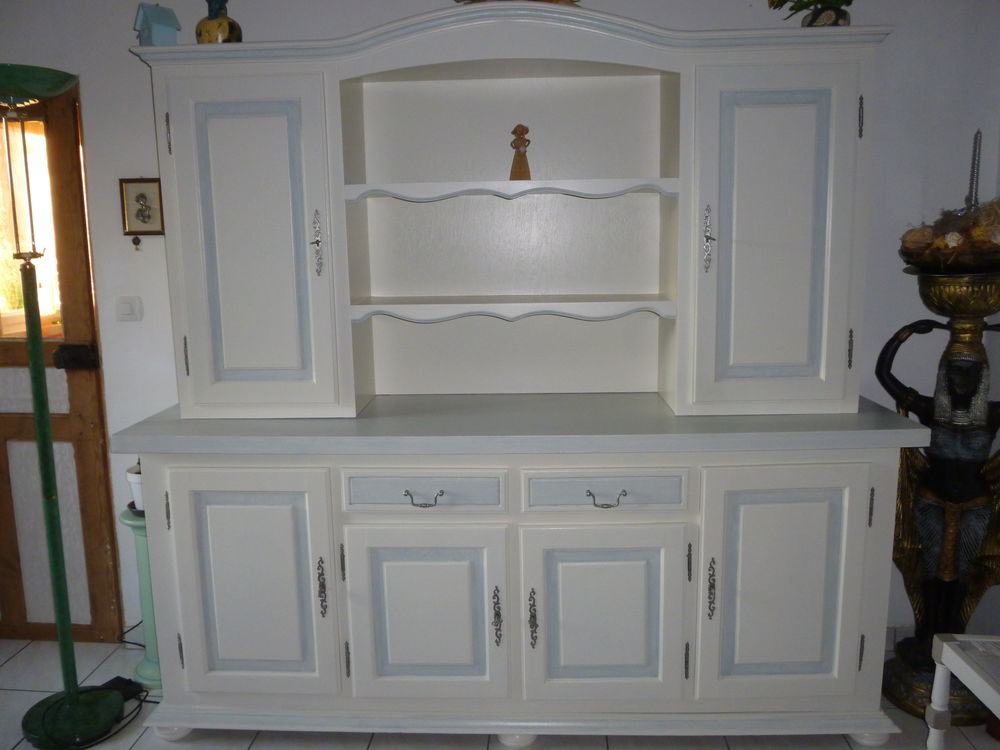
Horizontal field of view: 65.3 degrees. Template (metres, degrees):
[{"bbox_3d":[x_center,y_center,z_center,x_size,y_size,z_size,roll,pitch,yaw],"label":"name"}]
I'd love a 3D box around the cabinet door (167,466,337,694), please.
[{"bbox_3d":[-0.659,0.564,2.124,0.433,0.649,0.030,-1,9,2],"label":"cabinet door"}]

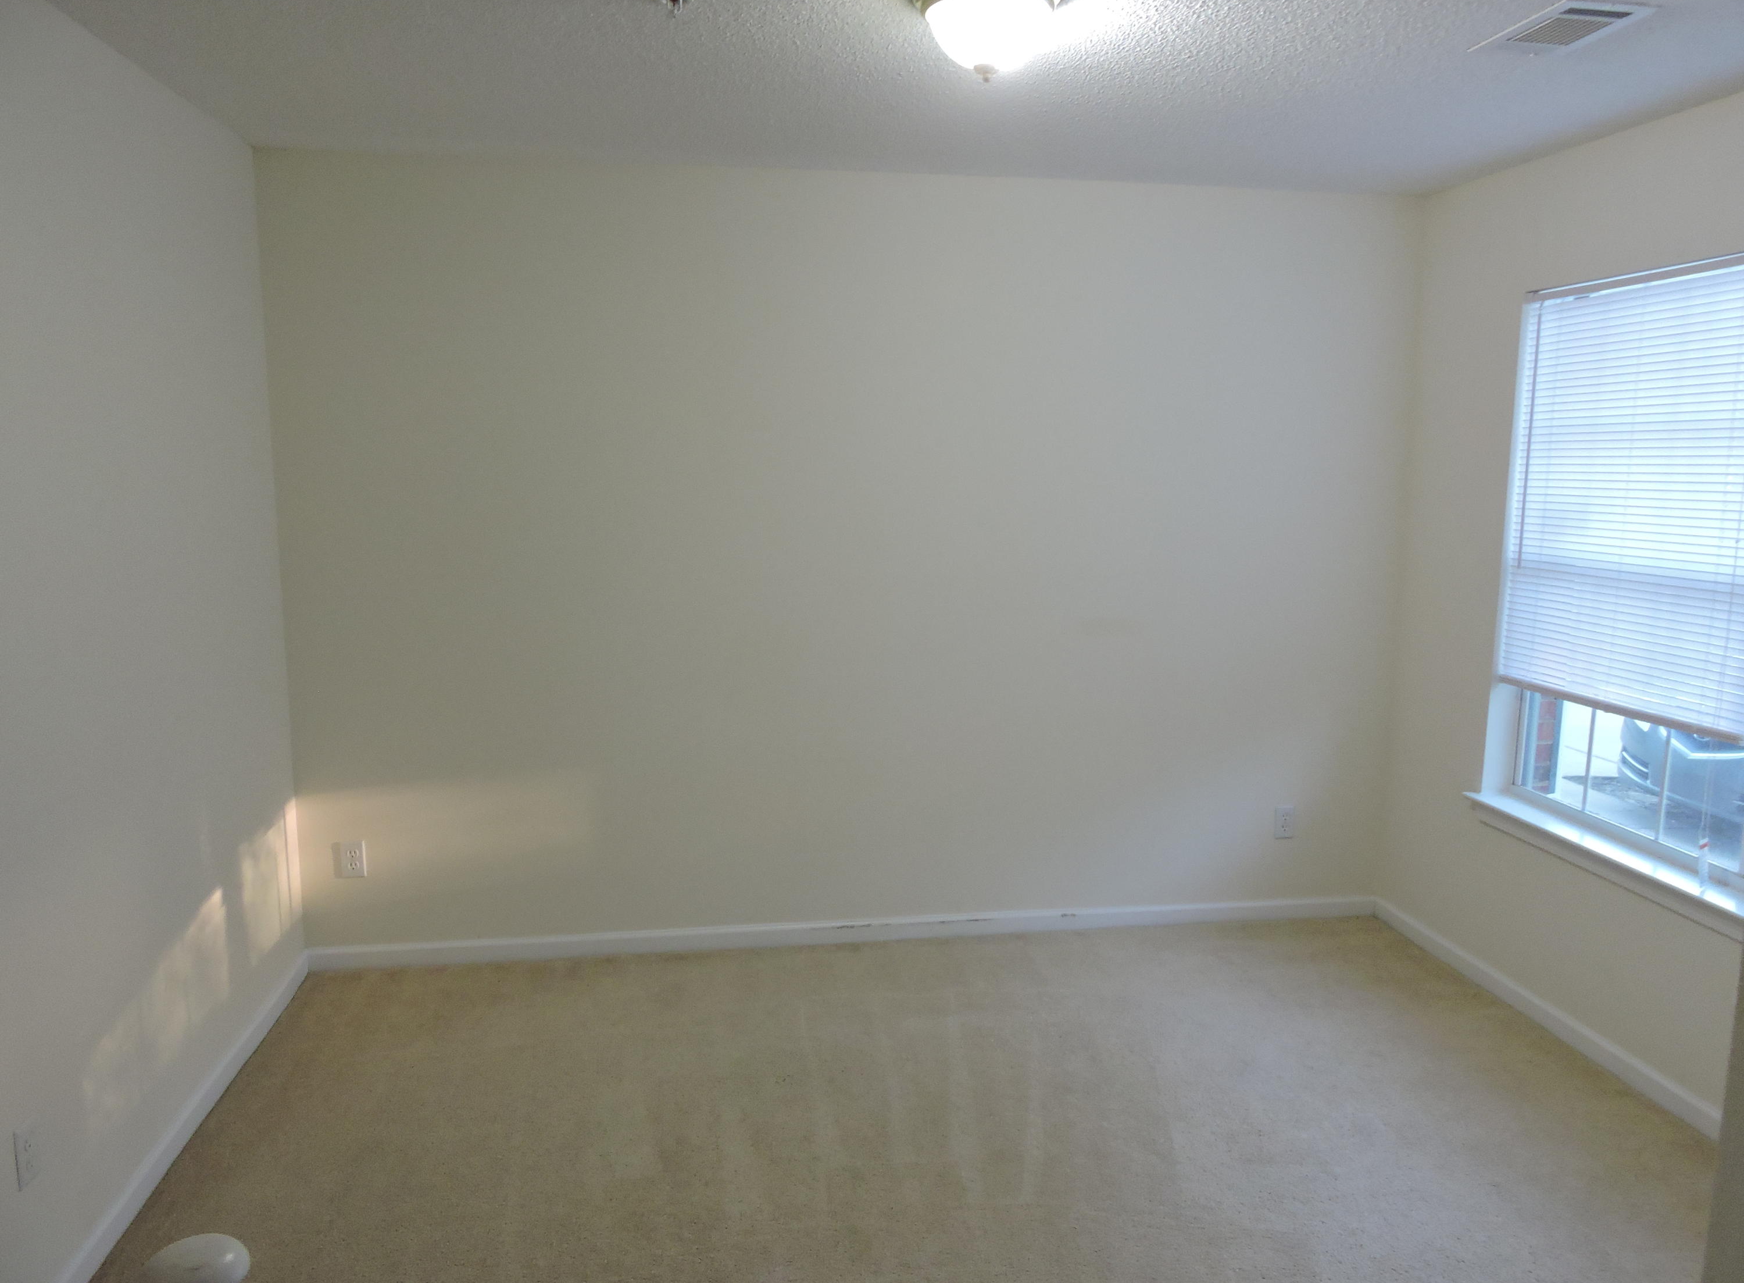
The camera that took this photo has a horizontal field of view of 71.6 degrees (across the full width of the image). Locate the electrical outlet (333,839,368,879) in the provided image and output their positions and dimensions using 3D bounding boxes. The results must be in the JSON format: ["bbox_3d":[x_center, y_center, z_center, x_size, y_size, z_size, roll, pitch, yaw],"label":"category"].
[{"bbox_3d":[-1.603,0.676,3.737,0.072,0.115,0.010,-1,9,-9],"label":"electrical outlet"}]

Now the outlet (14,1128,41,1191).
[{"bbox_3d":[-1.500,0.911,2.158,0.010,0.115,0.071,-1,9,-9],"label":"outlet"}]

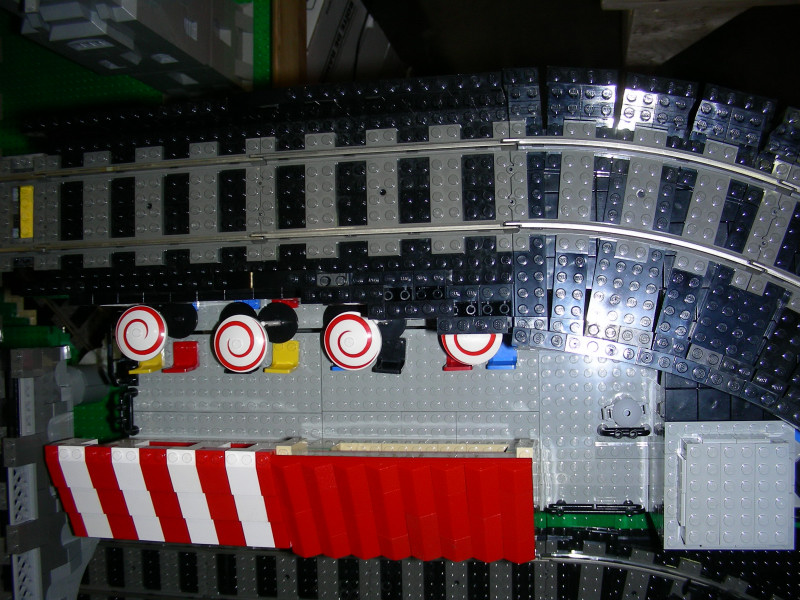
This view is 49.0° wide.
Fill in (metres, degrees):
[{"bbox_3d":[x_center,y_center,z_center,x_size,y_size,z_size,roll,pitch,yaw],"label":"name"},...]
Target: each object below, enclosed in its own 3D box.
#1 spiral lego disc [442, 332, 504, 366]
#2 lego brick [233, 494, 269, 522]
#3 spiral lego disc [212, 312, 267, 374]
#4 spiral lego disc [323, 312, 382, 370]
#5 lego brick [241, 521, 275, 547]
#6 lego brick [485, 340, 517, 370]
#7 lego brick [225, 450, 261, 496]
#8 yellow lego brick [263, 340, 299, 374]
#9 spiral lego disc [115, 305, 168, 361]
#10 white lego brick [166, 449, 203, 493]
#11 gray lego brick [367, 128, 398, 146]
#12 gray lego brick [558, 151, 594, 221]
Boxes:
[{"bbox_3d":[0.038,0.018,0.459,0.032,0.007,0.032,0,88,11],"label":"spiral lego disc"},{"bbox_3d":[-0.076,0.103,0.449,0.016,0.011,0.024,-1,88,11],"label":"lego brick"},{"bbox_3d":[-0.089,0.024,0.486,0.032,0.007,0.032,-1,88,11],"label":"spiral lego disc"},{"bbox_3d":[-0.026,0.022,0.473,0.032,0.008,0.032,0,89,11],"label":"spiral lego disc"},{"bbox_3d":[-0.074,0.119,0.458,0.016,0.011,0.024,-1,88,11],"label":"lego brick"},{"bbox_3d":[0.058,0.030,0.495,0.016,0.019,0.018,-1,88,11],"label":"lego brick"},{"bbox_3d":[-0.077,0.086,0.432,0.016,0.011,0.024,-1,89,11],"label":"lego brick"},{"bbox_3d":[-0.070,0.033,0.515,0.016,0.018,0.018,-2,89,11],"label":"yellow lego brick"},{"bbox_3d":[-0.146,0.019,0.492,0.032,0.008,0.032,0,89,11],"label":"spiral lego disc"},{"bbox_3d":[-0.109,0.088,0.447,0.016,0.011,0.024,-1,88,11],"label":"white lego brick"},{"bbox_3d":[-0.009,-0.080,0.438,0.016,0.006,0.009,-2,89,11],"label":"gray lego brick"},{"bbox_3d":[0.085,-0.054,0.423,0.016,0.005,0.033,4,89,11],"label":"gray lego brick"}]

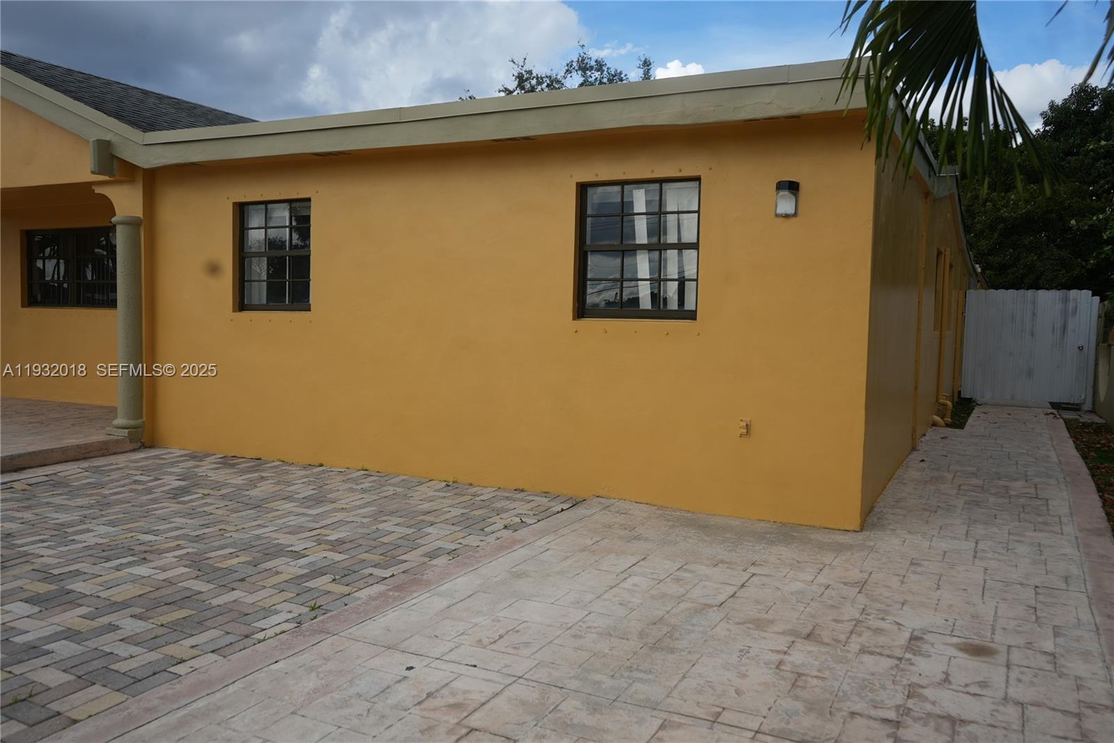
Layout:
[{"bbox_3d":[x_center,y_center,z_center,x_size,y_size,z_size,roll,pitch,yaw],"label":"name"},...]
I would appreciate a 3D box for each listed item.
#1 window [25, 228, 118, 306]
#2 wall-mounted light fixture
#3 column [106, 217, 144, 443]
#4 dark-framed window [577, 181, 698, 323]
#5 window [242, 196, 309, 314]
[{"bbox_3d":[-5.986,-1.274,10.801,1.860,0.980,0.090,3,3,26],"label":"window"},{"bbox_3d":[1.482,-1.115,5.594,0.138,0.222,0.100,3,3,26],"label":"wall-mounted light fixture"},{"bbox_3d":[-4.075,-0.430,8.271,0.280,2.075,0.270,3,3,26],"label":"column"},{"bbox_3d":[0.596,-0.858,6.206,0.930,0.985,0.090,3,3,26],"label":"dark-framed window"},{"bbox_3d":[-2.458,-1.009,7.679,0.910,0.980,0.090,3,3,26],"label":"window"}]

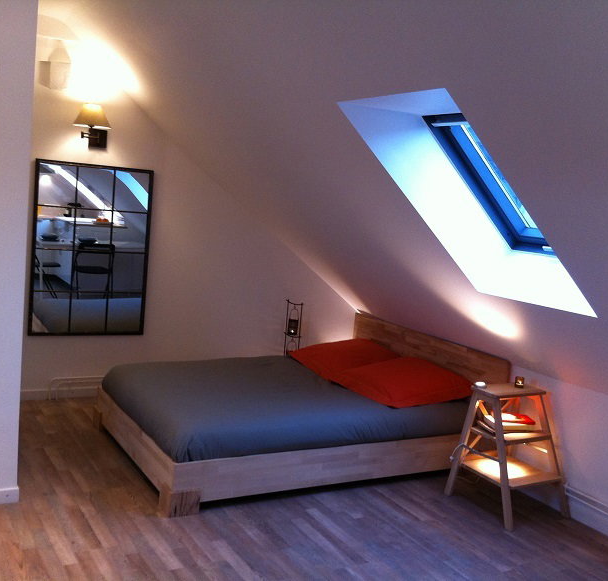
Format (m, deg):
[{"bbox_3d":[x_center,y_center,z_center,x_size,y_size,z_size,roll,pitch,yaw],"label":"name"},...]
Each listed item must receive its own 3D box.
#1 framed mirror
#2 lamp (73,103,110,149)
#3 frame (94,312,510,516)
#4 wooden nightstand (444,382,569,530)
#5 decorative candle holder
[{"bbox_3d":[-1.479,-0.274,5.510,0.816,1.200,0.030,1,8,-29],"label":"framed mirror"},{"bbox_3d":[-1.407,-1.099,5.254,0.275,0.283,0.293,1,8,-29],"label":"lamp"},{"bbox_3d":[-0.096,0.630,4.849,2.010,0.735,1.645,1,8,-29],"label":"frame"},{"bbox_3d":[1.142,0.864,4.254,0.468,0.632,0.505,1,8,-29],"label":"wooden nightstand"},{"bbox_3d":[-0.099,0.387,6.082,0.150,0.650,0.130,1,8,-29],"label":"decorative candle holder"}]

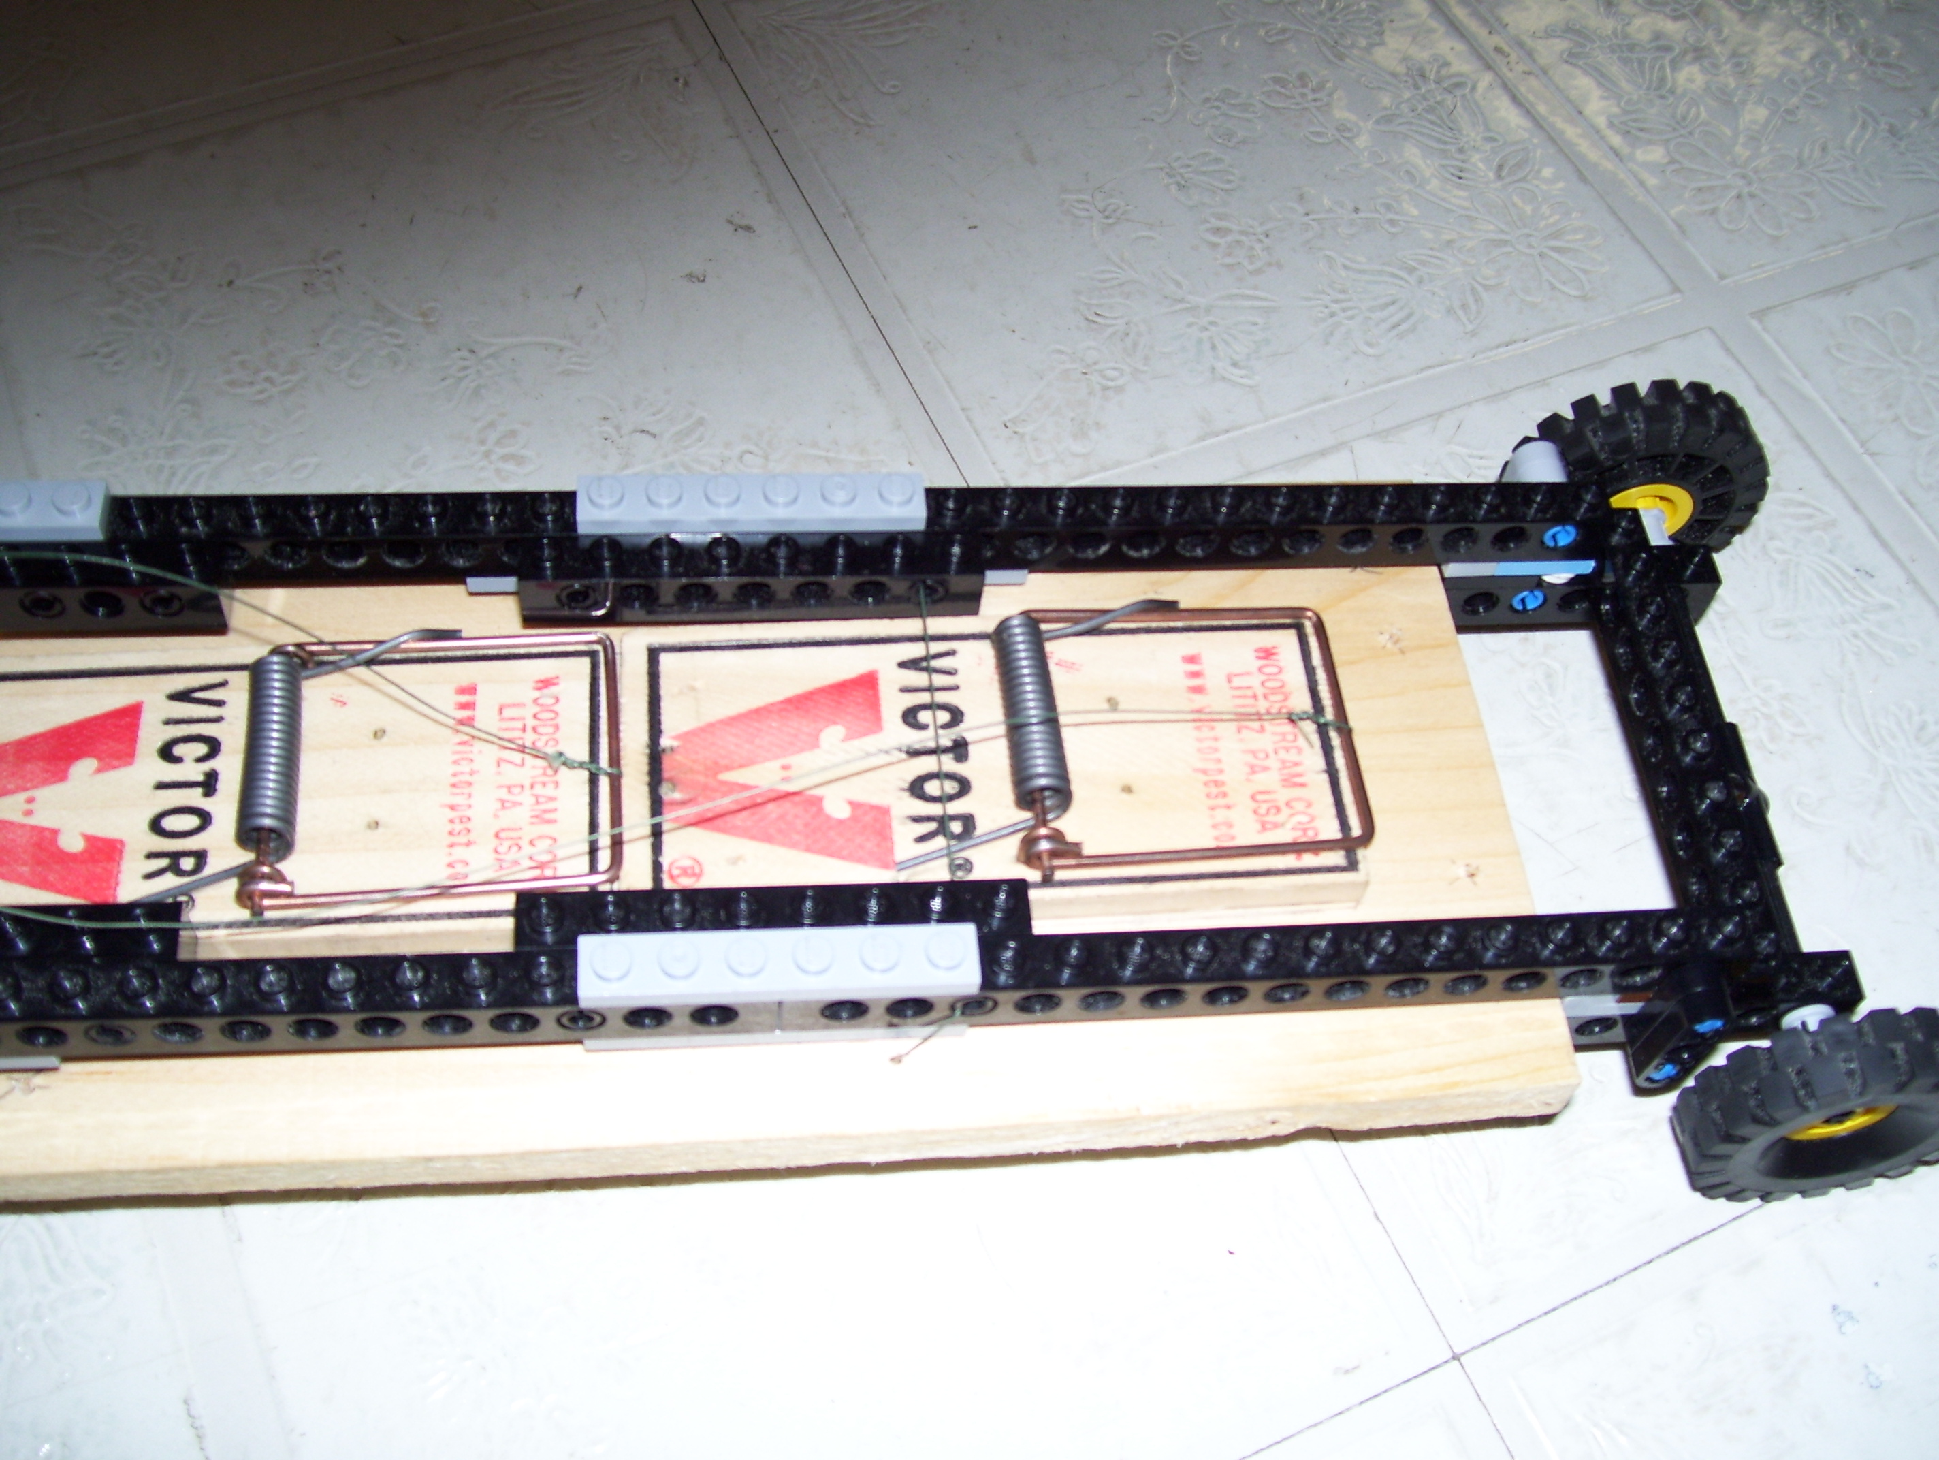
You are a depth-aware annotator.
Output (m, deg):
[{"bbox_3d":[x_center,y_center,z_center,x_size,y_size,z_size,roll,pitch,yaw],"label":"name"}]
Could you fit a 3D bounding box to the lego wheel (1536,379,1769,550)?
[{"bbox_3d":[0.108,-0.039,0.331,0.043,0.043,0.013,-4,56,-6],"label":"lego wheel"}]

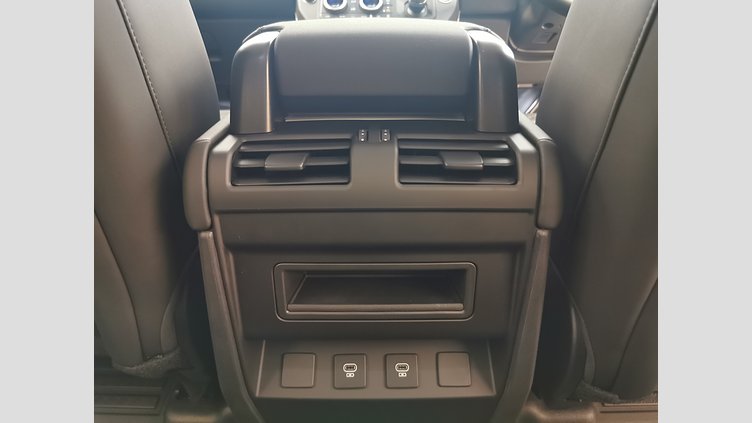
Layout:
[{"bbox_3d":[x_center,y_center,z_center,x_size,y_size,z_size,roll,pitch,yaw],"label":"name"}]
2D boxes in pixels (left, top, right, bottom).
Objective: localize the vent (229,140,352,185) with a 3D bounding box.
[{"bbox_3d":[-0.069,-0.036,0.450,0.097,0.043,0.030,0,-21,0],"label":"vent"}]

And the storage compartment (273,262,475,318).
[{"bbox_3d":[-0.001,0.059,0.500,0.173,0.054,0.070,0,19,0],"label":"storage compartment"}]

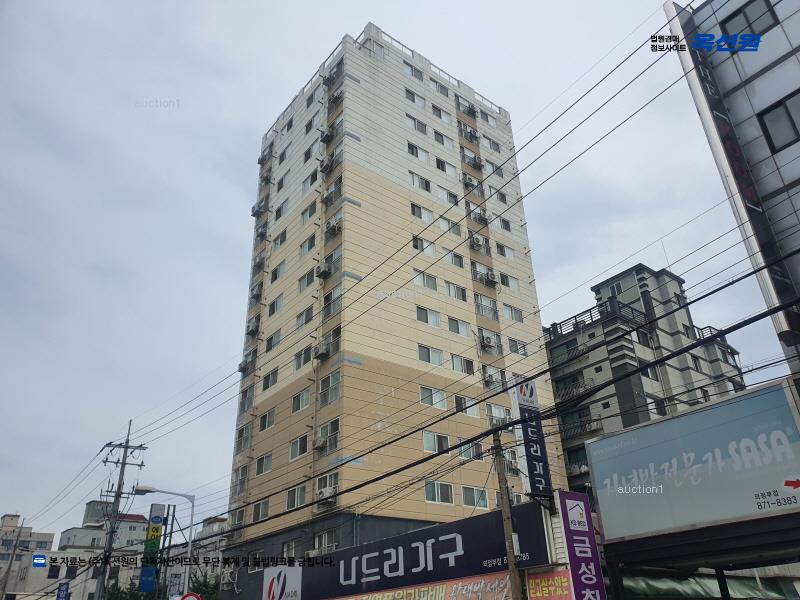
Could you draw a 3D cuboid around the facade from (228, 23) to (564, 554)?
[{"bbox_3d":[-0.521,-0.595,48.051,18.550,38.900,13.900,19,-34,-34],"label":"facade"}]

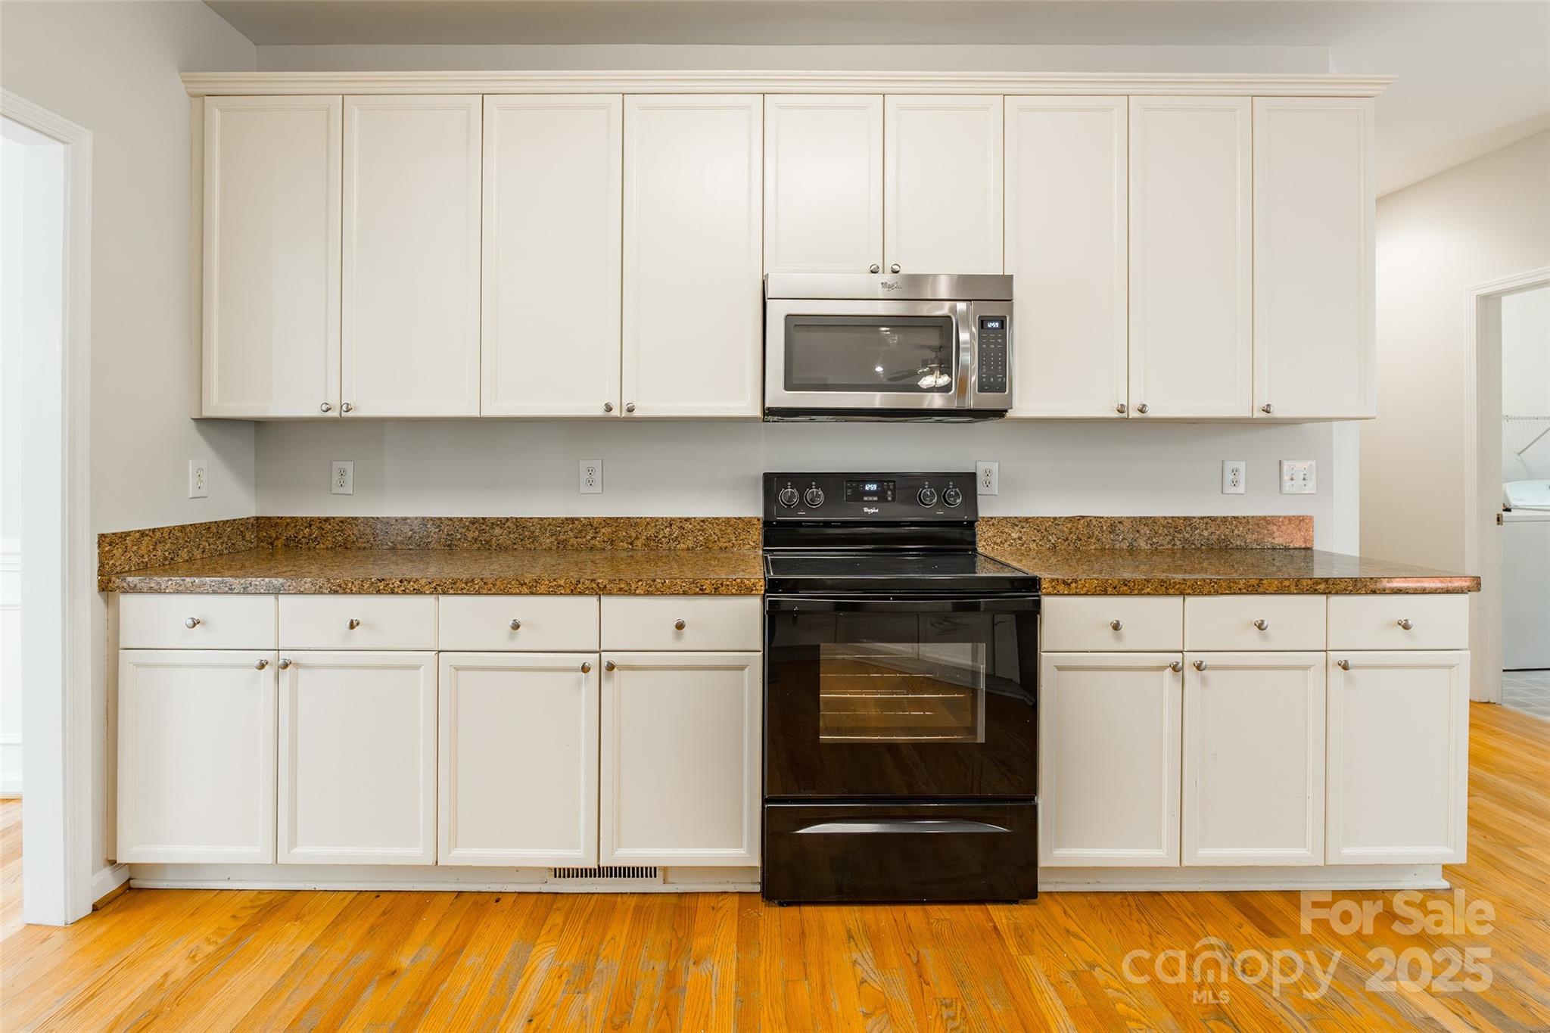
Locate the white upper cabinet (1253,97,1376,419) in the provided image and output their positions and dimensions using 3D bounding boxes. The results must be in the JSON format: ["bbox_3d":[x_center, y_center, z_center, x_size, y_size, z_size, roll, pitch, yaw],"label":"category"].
[{"bbox_3d":[1.720,-0.835,2.355,0.394,1.030,0.330,0,2,0],"label":"white upper cabinet"}]

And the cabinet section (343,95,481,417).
[{"bbox_3d":[-1.171,-0.846,2.380,0.448,1.045,0.310,0,2,0],"label":"cabinet section"}]

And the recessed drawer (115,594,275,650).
[{"bbox_3d":[-1.603,0.285,2.115,0.440,0.158,0.420,0,2,0],"label":"recessed drawer"}]

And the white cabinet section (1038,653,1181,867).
[{"bbox_3d":[0.944,0.674,2.195,0.398,0.599,0.520,0,2,0],"label":"white cabinet section"}]

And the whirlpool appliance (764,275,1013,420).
[{"bbox_3d":[0.358,-0.550,2.315,0.760,0.420,0.400,0,2,0],"label":"whirlpool appliance"}]

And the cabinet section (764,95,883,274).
[{"bbox_3d":[0.154,-1.063,2.360,0.383,0.577,0.320,0,2,-1],"label":"cabinet section"}]

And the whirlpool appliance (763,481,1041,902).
[{"bbox_3d":[0.343,0.458,2.185,0.760,1.185,0.660,0,3,-1],"label":"whirlpool appliance"}]

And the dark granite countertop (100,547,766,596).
[{"bbox_3d":[-0.945,0.168,2.205,1.820,0.050,0.640,0,3,-1],"label":"dark granite countertop"}]

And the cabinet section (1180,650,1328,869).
[{"bbox_3d":[1.345,0.671,2.195,0.398,0.601,0.520,0,2,0],"label":"cabinet section"}]

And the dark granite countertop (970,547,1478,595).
[{"bbox_3d":[1.333,0.168,2.200,1.200,0.048,0.635,0,4,0],"label":"dark granite countertop"}]

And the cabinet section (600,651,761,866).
[{"bbox_3d":[-0.266,0.665,2.185,0.451,0.598,0.530,0,2,-1],"label":"cabinet section"}]

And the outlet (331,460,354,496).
[{"bbox_3d":[-1.578,-0.140,2.513,0.078,0.121,0.014,0,2,0],"label":"outlet"}]

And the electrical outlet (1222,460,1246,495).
[{"bbox_3d":[1.677,-0.141,2.513,0.078,0.121,0.014,0,2,0],"label":"electrical outlet"}]

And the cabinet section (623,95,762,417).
[{"bbox_3d":[-0.264,-0.836,2.360,0.447,1.031,0.320,0,2,-1],"label":"cabinet section"}]

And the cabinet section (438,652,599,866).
[{"bbox_3d":[-0.720,0.671,2.195,0.453,0.601,0.520,0,2,0],"label":"cabinet section"}]

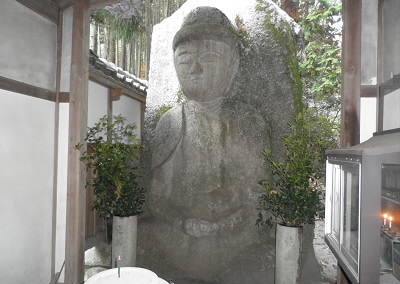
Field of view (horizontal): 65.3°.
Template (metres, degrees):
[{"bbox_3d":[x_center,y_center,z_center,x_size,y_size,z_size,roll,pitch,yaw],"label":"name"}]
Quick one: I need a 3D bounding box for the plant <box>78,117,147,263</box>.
[{"bbox_3d":[-0.910,0.610,3.200,0.710,1.780,0.660,1,-2,0],"label":"plant"}]

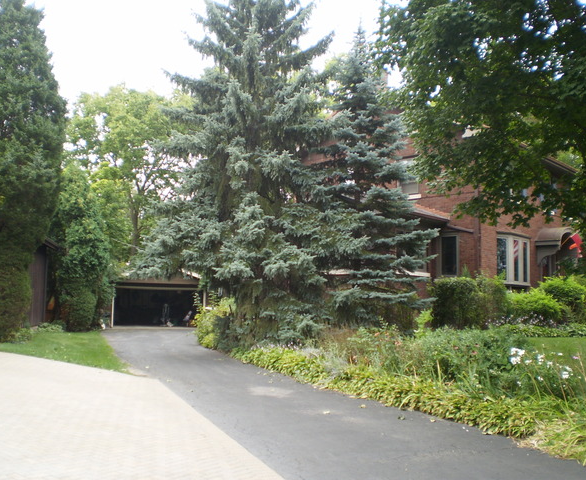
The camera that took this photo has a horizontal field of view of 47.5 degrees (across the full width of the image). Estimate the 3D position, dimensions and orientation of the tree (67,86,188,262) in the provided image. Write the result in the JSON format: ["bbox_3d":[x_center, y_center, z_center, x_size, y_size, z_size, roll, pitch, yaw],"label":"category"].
[{"bbox_3d":[-11.818,-2.806,48.421,8.800,17.130,8.500,0,-5,0],"label":"tree"}]

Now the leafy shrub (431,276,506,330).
[{"bbox_3d":[6.488,2.437,24.581,2.850,2.180,2.000,0,-5,0],"label":"leafy shrub"}]

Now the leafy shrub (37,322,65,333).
[{"bbox_3d":[-10.271,3.742,28.283,1.200,0.510,1.000,0,-5,0],"label":"leafy shrub"}]

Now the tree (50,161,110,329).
[{"bbox_3d":[-9.406,0.371,29.578,2.750,7.550,2.700,0,-5,0],"label":"tree"}]

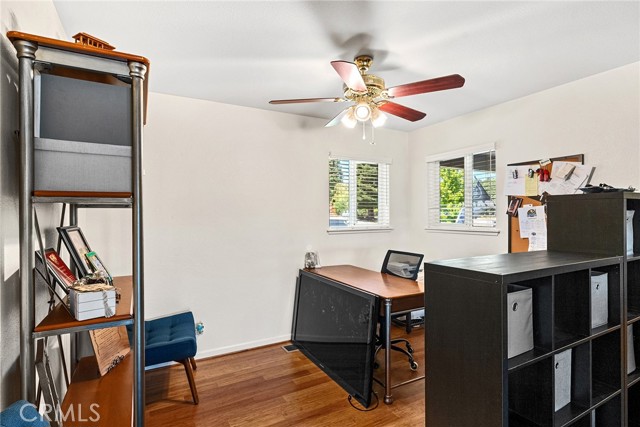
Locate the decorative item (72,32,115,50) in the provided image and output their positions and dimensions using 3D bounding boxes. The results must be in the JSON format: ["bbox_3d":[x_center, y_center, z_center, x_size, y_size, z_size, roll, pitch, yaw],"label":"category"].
[{"bbox_3d":[-0.852,-0.617,1.211,0.058,0.072,0.125,0,0,27],"label":"decorative item"}]

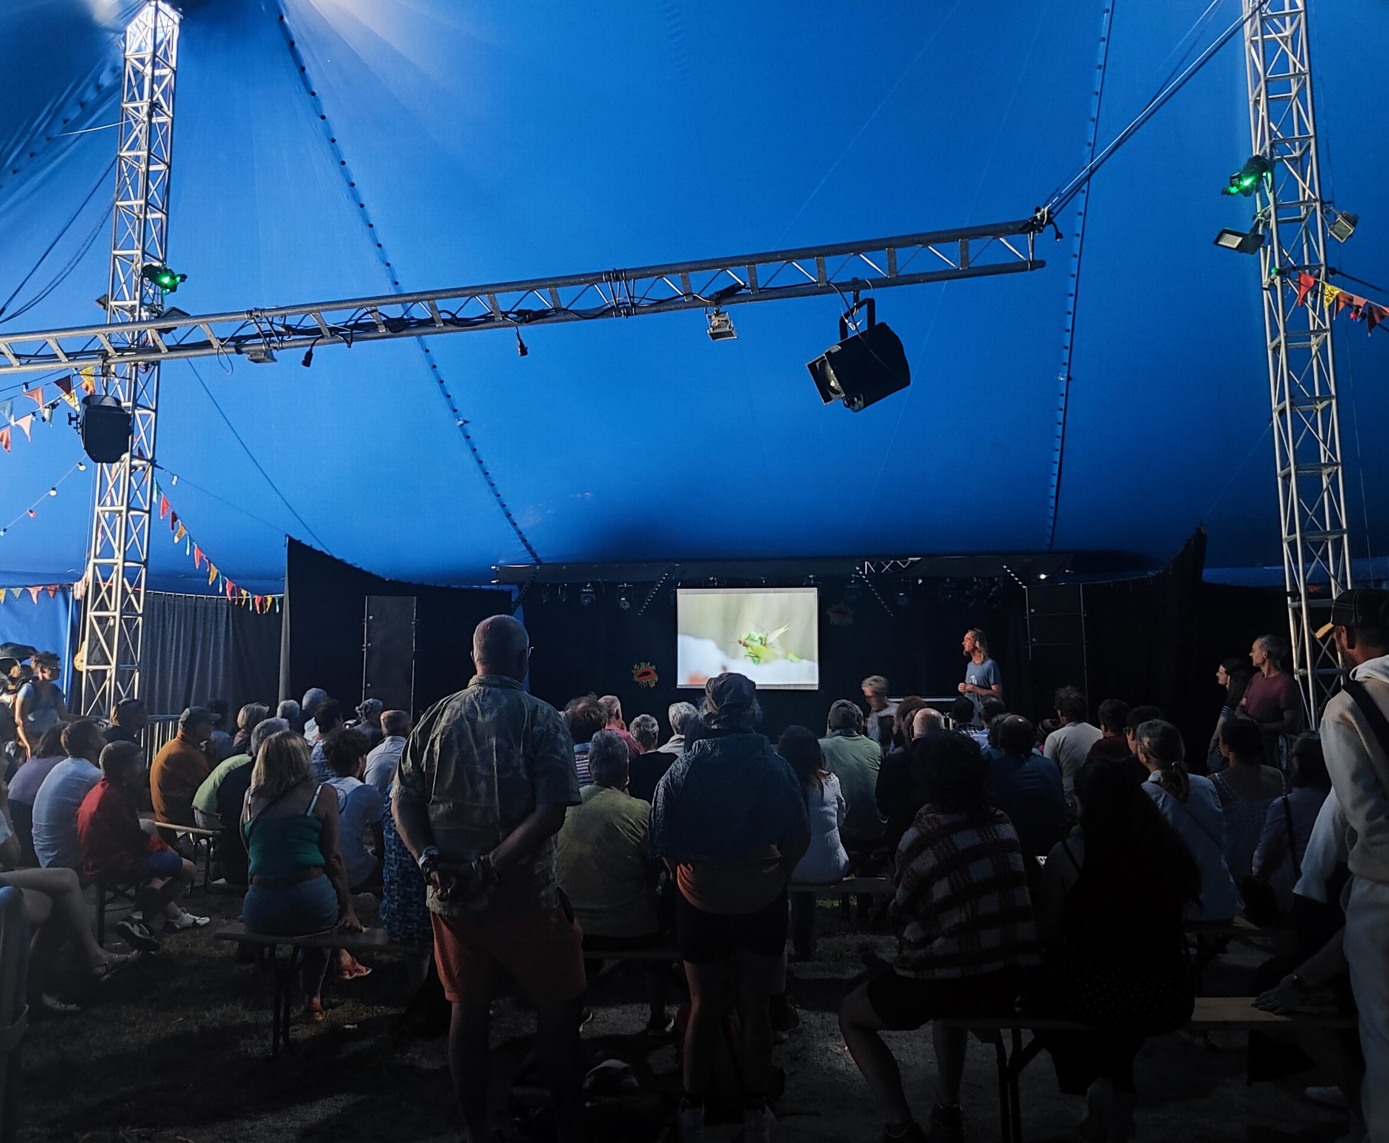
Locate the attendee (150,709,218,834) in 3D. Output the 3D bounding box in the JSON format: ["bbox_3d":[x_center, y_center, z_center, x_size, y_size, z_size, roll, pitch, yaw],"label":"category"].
[{"bbox_3d":[-3.667,1.703,7.668,0.500,1.355,0.820,-6,-9,40],"label":"attendee"}]

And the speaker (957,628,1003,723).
[{"bbox_3d":[2.743,1.442,9.699,0.400,1.790,0.480,3,-7,-23],"label":"speaker"}]

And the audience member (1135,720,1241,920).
[{"bbox_3d":[2.083,1.380,4.753,0.470,1.330,0.760,2,-7,-15],"label":"audience member"}]

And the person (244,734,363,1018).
[{"bbox_3d":[-1.623,1.341,4.361,0.470,1.314,0.720,-2,-7,13],"label":"person"}]

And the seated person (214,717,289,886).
[{"bbox_3d":[-2.370,1.508,5.817,0.520,1.340,0.780,-3,-7,27],"label":"seated person"}]

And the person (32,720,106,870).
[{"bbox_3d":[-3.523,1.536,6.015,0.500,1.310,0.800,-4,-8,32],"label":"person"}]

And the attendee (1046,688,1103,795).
[{"bbox_3d":[2.710,1.562,7.169,0.500,1.420,0.720,0,-7,-3],"label":"attendee"}]

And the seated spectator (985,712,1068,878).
[{"bbox_3d":[1.873,1.504,5.867,0.540,1.340,0.760,0,-7,-4],"label":"seated spectator"}]

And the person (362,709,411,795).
[{"bbox_3d":[-2.151,1.707,7.641,0.500,1.335,0.800,-3,-7,22],"label":"person"}]

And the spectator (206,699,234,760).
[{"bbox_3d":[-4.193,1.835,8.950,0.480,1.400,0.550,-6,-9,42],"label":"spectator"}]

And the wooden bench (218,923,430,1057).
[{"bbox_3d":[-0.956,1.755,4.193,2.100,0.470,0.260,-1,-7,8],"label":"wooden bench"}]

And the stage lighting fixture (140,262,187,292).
[{"bbox_3d":[-5.657,-3.123,10.776,0.360,0.250,0.270,29,-4,7],"label":"stage lighting fixture"}]

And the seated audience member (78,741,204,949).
[{"bbox_3d":[-3.267,1.601,5.977,0.650,1.190,0.420,5,-8,-40],"label":"seated audience member"}]

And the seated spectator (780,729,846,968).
[{"bbox_3d":[0.603,1.502,5.616,0.450,1.290,0.720,0,-7,-3],"label":"seated spectator"}]

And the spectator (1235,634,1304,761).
[{"bbox_3d":[3.920,1.319,6.895,0.380,1.780,0.520,0,-7,-2],"label":"spectator"}]

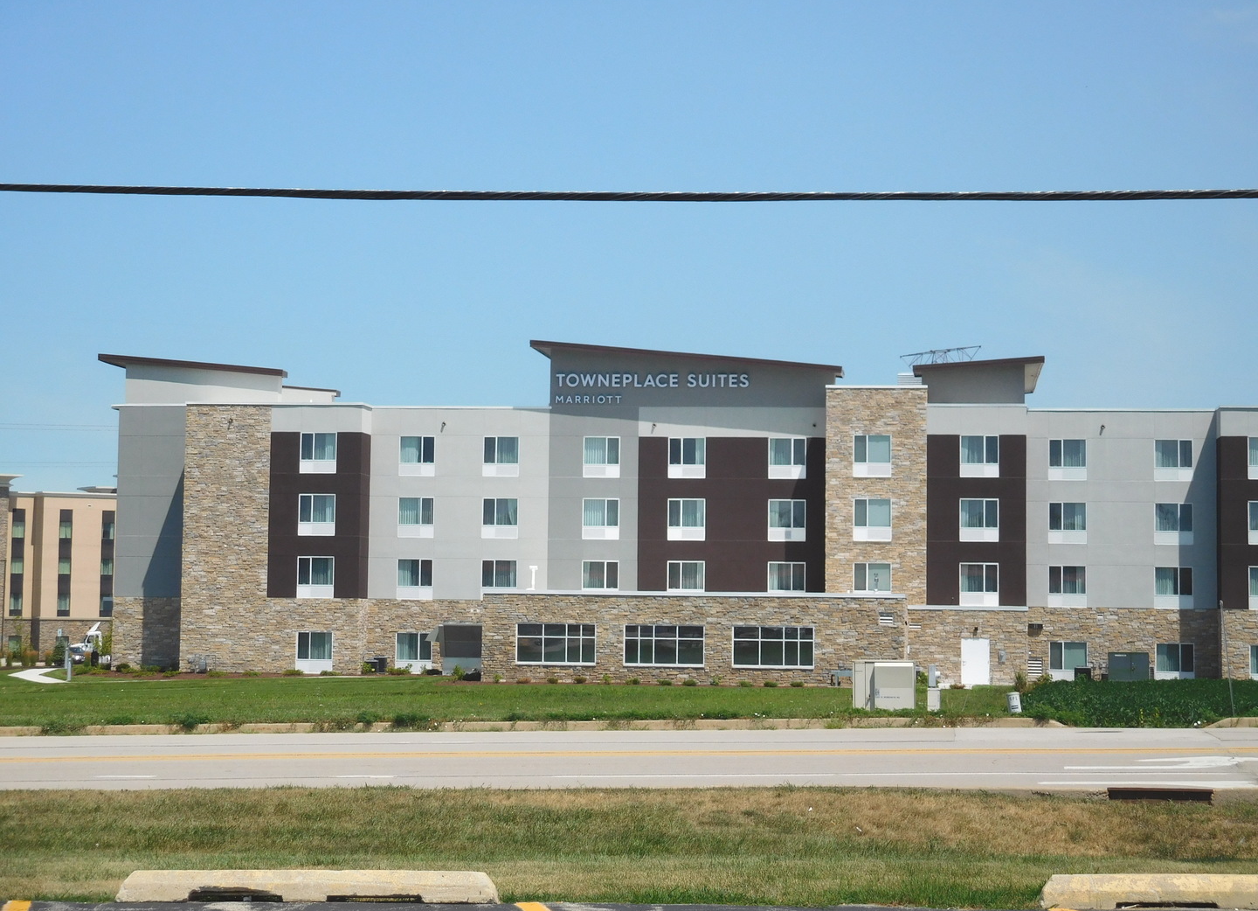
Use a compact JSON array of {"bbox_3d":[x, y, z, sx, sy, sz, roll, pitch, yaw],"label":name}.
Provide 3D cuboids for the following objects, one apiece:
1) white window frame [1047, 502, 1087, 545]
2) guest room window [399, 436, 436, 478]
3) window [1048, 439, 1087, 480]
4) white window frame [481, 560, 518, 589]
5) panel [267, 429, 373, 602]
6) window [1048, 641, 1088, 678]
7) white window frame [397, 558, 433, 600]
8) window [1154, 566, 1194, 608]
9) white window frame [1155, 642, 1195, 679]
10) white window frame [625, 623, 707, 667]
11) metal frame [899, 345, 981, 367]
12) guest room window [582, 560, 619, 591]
[{"bbox_3d":[21.075,3.232,122.288,1.832,2.012,0.140,0,-3,7],"label":"white window frame"},{"bbox_3d":[-10.495,0.004,126.039,1.833,2.067,0.150,0,-3,7],"label":"guest room window"},{"bbox_3d":[21.093,0.176,122.383,1.833,2.067,0.150,0,-3,7],"label":"window"},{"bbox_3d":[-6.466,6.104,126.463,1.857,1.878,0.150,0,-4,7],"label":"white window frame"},{"bbox_3d":[-15.233,2.963,125.332,4.540,8.082,2.000,0,-3,7],"label":"panel"},{"bbox_3d":[20.972,9.880,121.795,1.833,2.067,0.150,0,-3,7],"label":"window"},{"bbox_3d":[-10.692,6.158,126.974,1.857,2.031,0.150,0,-4,7],"label":"white window frame"},{"bbox_3d":[26.223,6.356,122.462,1.857,2.031,0.150,0,-4,7],"label":"window"},{"bbox_3d":[25.953,9.907,121.218,1.833,2.067,0.150,0,-3,7],"label":"white window frame"},{"bbox_3d":[1.616,8.736,117.109,3.731,1.904,0.150,0,-4,7],"label":"white window frame"},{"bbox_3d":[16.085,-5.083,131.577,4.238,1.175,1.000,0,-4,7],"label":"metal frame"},{"bbox_3d":[-1.419,6.146,124.836,1.833,2.067,0.150,0,-3,7],"label":"guest room window"}]

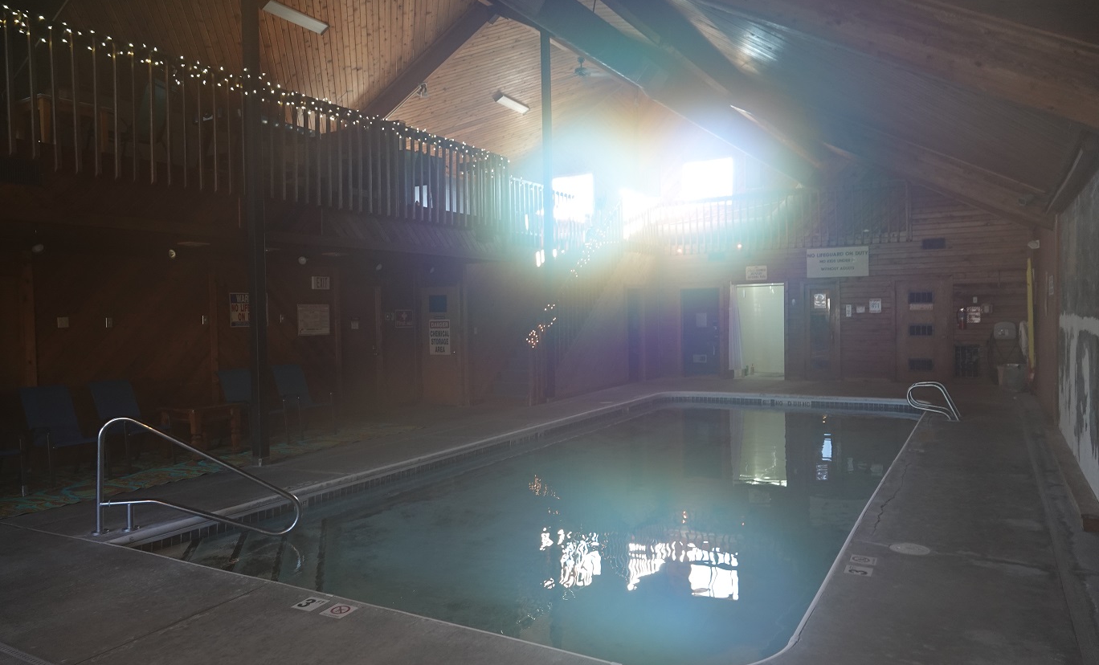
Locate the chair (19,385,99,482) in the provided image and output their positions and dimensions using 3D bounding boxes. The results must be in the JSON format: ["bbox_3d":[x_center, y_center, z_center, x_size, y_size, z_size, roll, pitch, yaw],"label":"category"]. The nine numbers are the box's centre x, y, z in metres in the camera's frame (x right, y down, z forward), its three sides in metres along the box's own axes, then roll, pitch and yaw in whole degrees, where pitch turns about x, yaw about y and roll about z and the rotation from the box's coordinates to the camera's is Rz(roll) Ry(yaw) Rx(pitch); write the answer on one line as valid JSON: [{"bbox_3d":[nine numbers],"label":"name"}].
[{"bbox_3d":[-4.934,1.016,7.455,0.690,0.920,0.580,0,2,31],"label":"chair"}]

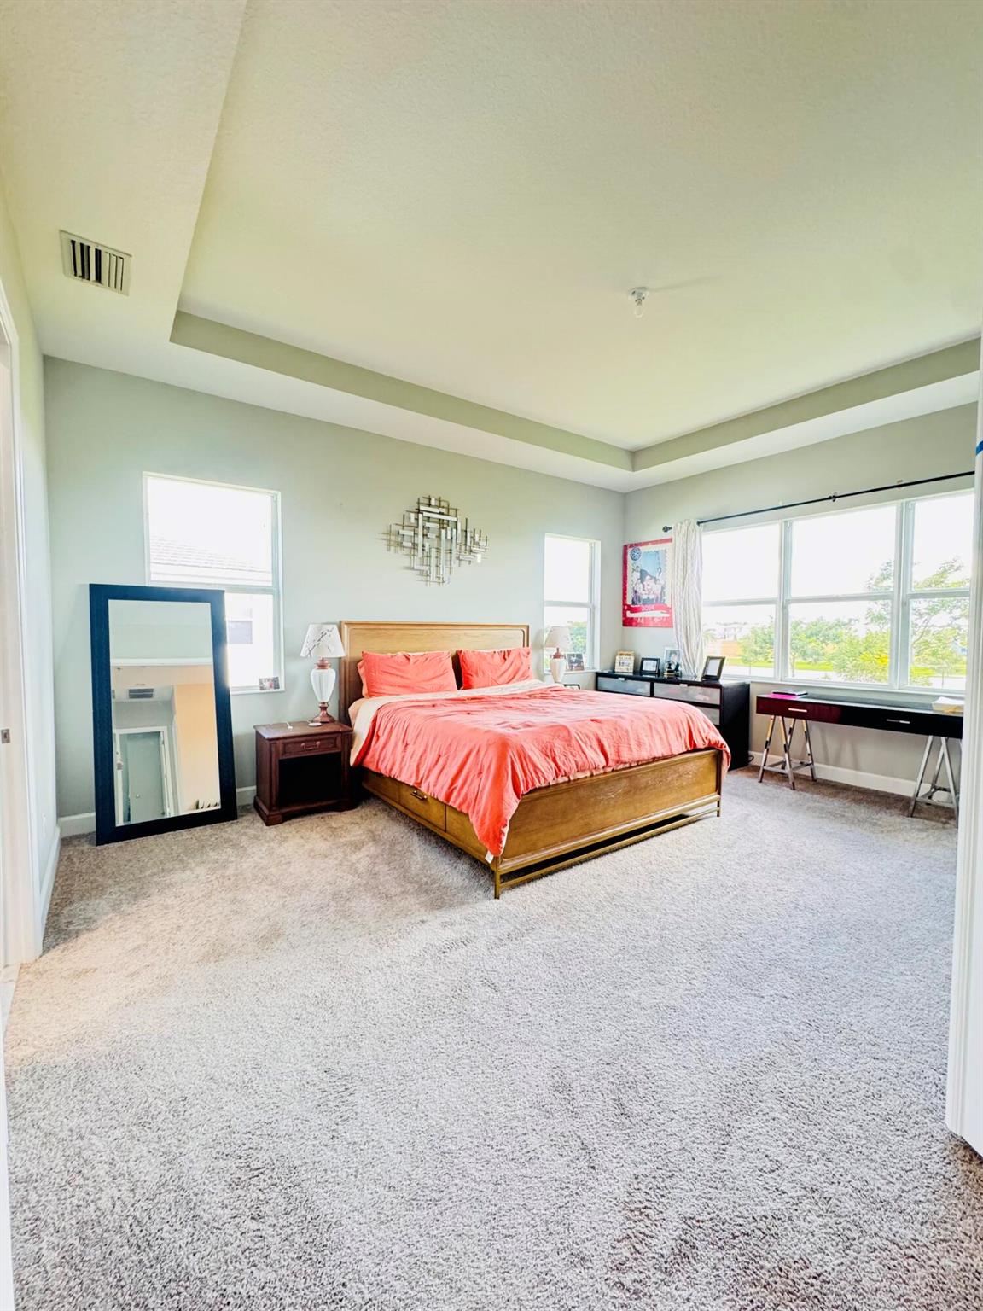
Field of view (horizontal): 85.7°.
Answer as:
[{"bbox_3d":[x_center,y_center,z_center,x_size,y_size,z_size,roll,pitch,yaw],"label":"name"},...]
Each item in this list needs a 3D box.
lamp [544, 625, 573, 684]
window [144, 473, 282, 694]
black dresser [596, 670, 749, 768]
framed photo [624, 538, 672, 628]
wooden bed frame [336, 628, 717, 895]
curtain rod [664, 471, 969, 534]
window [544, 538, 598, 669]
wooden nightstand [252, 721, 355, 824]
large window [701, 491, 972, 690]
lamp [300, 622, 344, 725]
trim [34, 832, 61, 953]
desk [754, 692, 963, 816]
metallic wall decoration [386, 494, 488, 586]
[{"bbox_3d":[0.709,0.069,5.685,0.332,0.780,0.332,0,3,0],"label":"lamp"},{"bbox_3d":[-2.050,-0.486,3.989,0.907,1.569,0.115,-2,3,-36],"label":"window"},{"bbox_3d":[1.918,0.662,5.823,0.533,0.851,1.577,-2,3,-36],"label":"black dresser"},{"bbox_3d":[1.844,-0.842,6.296,0.027,1.015,0.716,-2,3,-36],"label":"framed photo"},{"bbox_3d":[0.203,0.451,4.144,2.167,1.434,2.255,-2,3,-36],"label":"wooden bed frame"},{"bbox_3d":[2.933,-1.380,4.722,0.095,0.058,3.290,-2,3,-36],"label":"curtain rod"},{"bbox_3d":[0.911,-0.575,6.150,0.877,1.542,0.115,-2,3,-36],"label":"window"},{"bbox_3d":[-1.419,0.860,4.018,0.634,0.599,0.499,-2,3,-36],"label":"wooden nightstand"},{"bbox_3d":[3.088,-0.501,4.745,0.115,1.551,2.700,-2,3,-36],"label":"large window"},{"bbox_3d":[-1.320,0.148,4.164,0.354,0.802,0.354,-2,3,-36],"label":"lamp"},{"bbox_3d":[-2.371,1.149,2.858,0.018,0.135,1.462,-2,3,-36],"label":"trim"},{"bbox_3d":[2.998,0.773,4.302,0.547,0.778,1.478,-2,3,-36],"label":"desk"},{"bbox_3d":[-0.484,-1.063,4.988,1.114,0.828,0.074,-2,3,-36],"label":"metallic wall decoration"}]

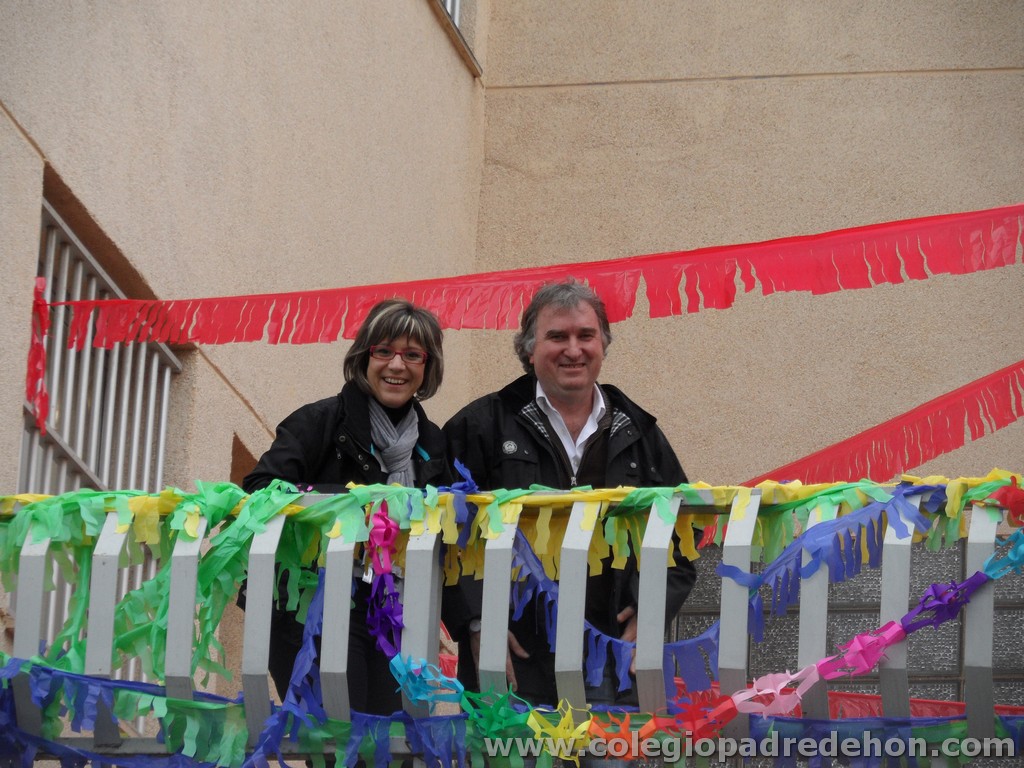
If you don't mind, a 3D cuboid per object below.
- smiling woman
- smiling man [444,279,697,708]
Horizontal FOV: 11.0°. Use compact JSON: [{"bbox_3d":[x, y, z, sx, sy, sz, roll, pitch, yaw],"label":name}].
[{"bbox_3d":[-0.350,0.585,11.400,0.500,1.600,0.430,7,-20,-11],"label":"smiling woman"},{"bbox_3d":[0.100,0.600,11.500,0.560,1.760,0.360,5,-20,-4],"label":"smiling man"}]

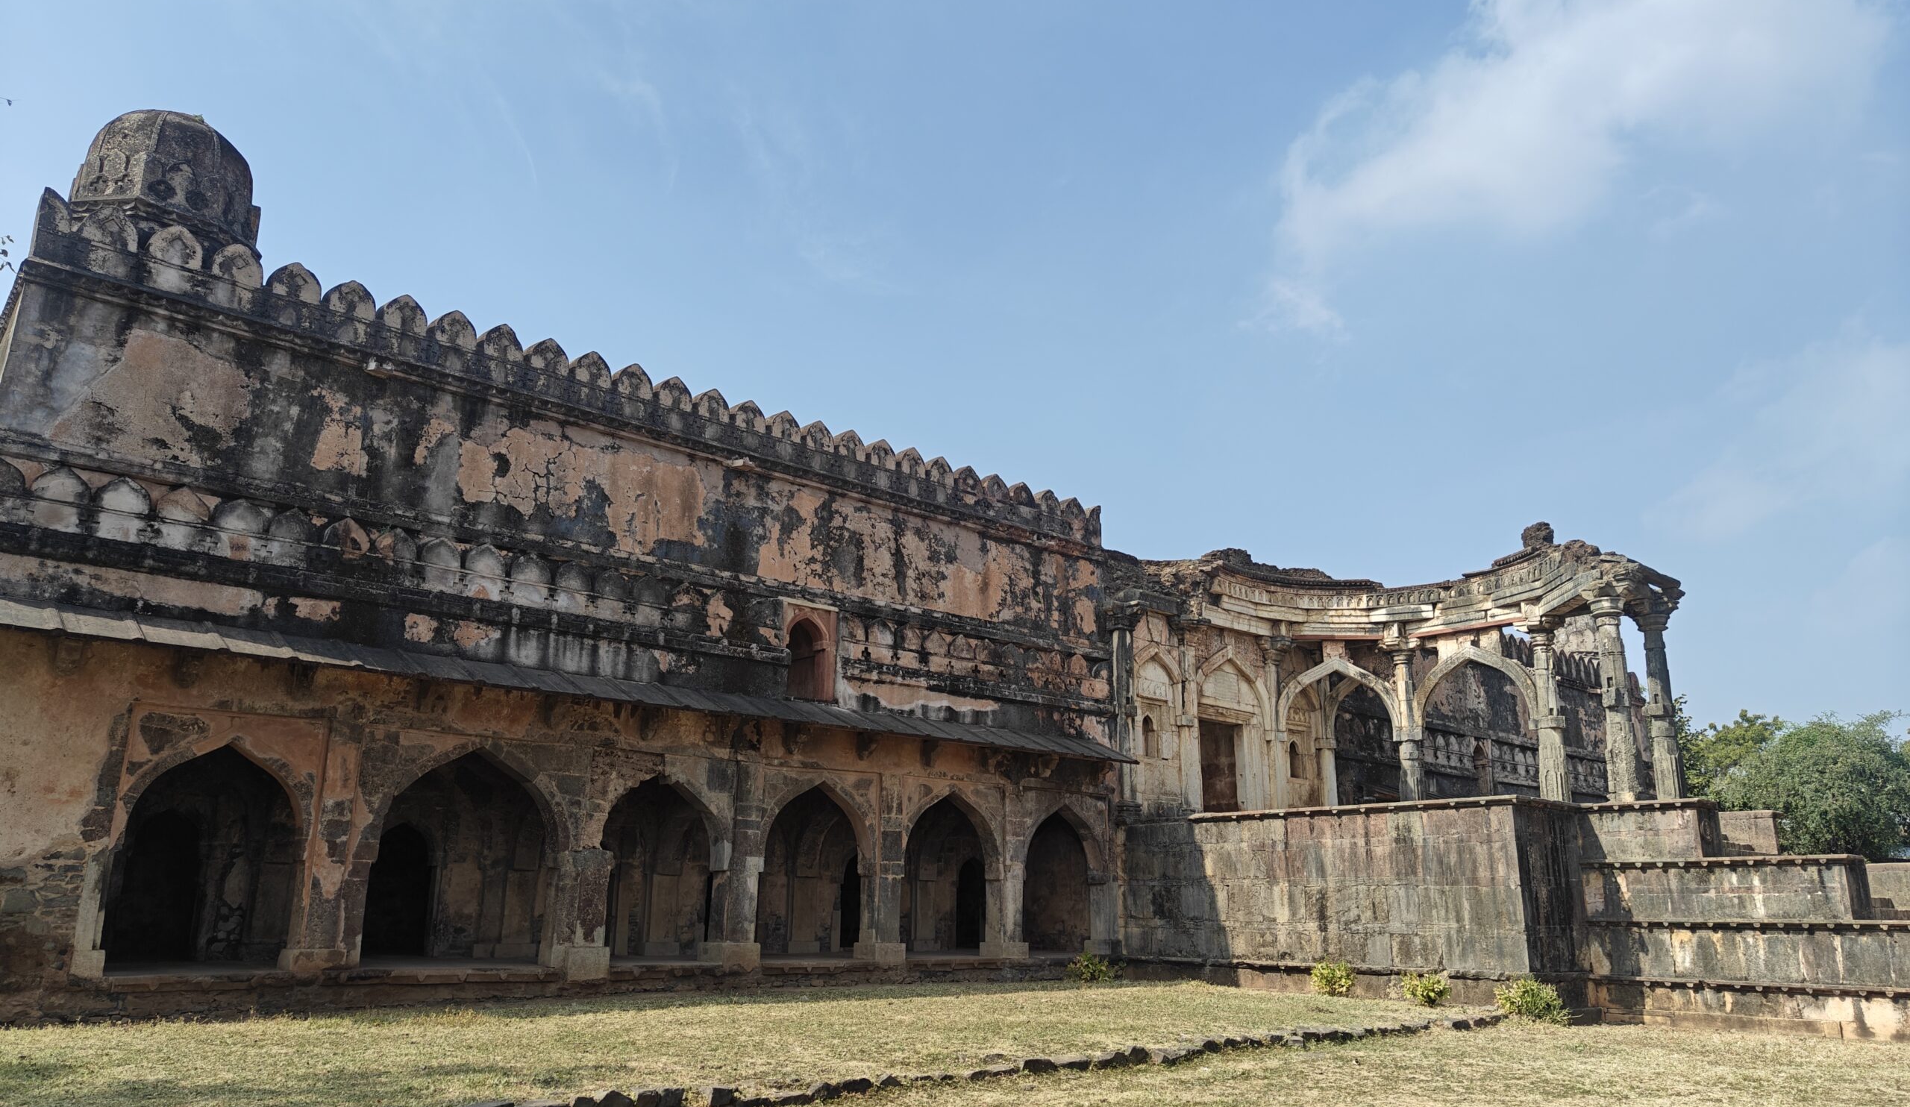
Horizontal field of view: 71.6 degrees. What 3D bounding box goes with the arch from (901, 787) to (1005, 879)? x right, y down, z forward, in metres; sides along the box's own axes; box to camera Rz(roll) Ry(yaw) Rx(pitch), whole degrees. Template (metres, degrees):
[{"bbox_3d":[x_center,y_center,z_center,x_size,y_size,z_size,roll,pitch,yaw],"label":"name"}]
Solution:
[{"bbox_3d":[-0.216,5.000,23.665,2.400,1.650,0.500,13,-19,-39],"label":"arch"}]

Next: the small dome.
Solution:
[{"bbox_3d":[-11.483,-5.328,19.405,2.394,2.128,2.394,14,-20,-41],"label":"small dome"}]

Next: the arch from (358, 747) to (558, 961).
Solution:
[{"bbox_3d":[-6.676,4.113,18.055,2.650,2.850,0.500,13,-19,-39],"label":"arch"}]

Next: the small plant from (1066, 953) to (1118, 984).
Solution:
[{"bbox_3d":[2.665,8.132,25.961,0.958,0.585,0.931,14,-20,-41],"label":"small plant"}]

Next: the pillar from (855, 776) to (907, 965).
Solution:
[{"bbox_3d":[-1.219,5.429,22.644,0.650,3.090,0.580,13,-19,-39],"label":"pillar"}]

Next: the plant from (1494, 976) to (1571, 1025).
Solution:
[{"bbox_3d":[8.242,6.389,18.900,1.000,0.700,0.950,13,-19,-39],"label":"plant"}]

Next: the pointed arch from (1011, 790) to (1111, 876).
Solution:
[{"bbox_3d":[1.852,5.464,25.418,2.500,1.510,0.500,13,-19,-39],"label":"pointed arch"}]

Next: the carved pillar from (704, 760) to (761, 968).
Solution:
[{"bbox_3d":[-3.656,5.157,21.918,0.665,3.219,0.732,14,-20,-41],"label":"carved pillar"}]

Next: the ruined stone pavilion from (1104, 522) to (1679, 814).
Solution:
[{"bbox_3d":[9.842,2.567,28.803,9.576,6.783,8.778,14,-20,-41],"label":"ruined stone pavilion"}]

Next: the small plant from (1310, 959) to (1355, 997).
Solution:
[{"bbox_3d":[6.285,7.075,22.058,0.718,0.585,0.745,14,-20,-41],"label":"small plant"}]

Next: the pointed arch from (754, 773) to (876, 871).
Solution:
[{"bbox_3d":[-2.404,4.445,21.827,2.280,1.580,0.500,13,-19,-39],"label":"pointed arch"}]

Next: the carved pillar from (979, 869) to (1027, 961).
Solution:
[{"bbox_3d":[0.880,6.616,24.195,0.700,1.470,0.500,13,-19,-39],"label":"carved pillar"}]

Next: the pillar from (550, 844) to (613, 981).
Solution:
[{"bbox_3d":[-5.333,5.162,19.012,0.640,1.810,0.600,13,-19,-39],"label":"pillar"}]

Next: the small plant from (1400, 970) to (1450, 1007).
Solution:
[{"bbox_3d":[7.315,6.793,20.665,0.745,0.559,0.785,14,-20,-41],"label":"small plant"}]

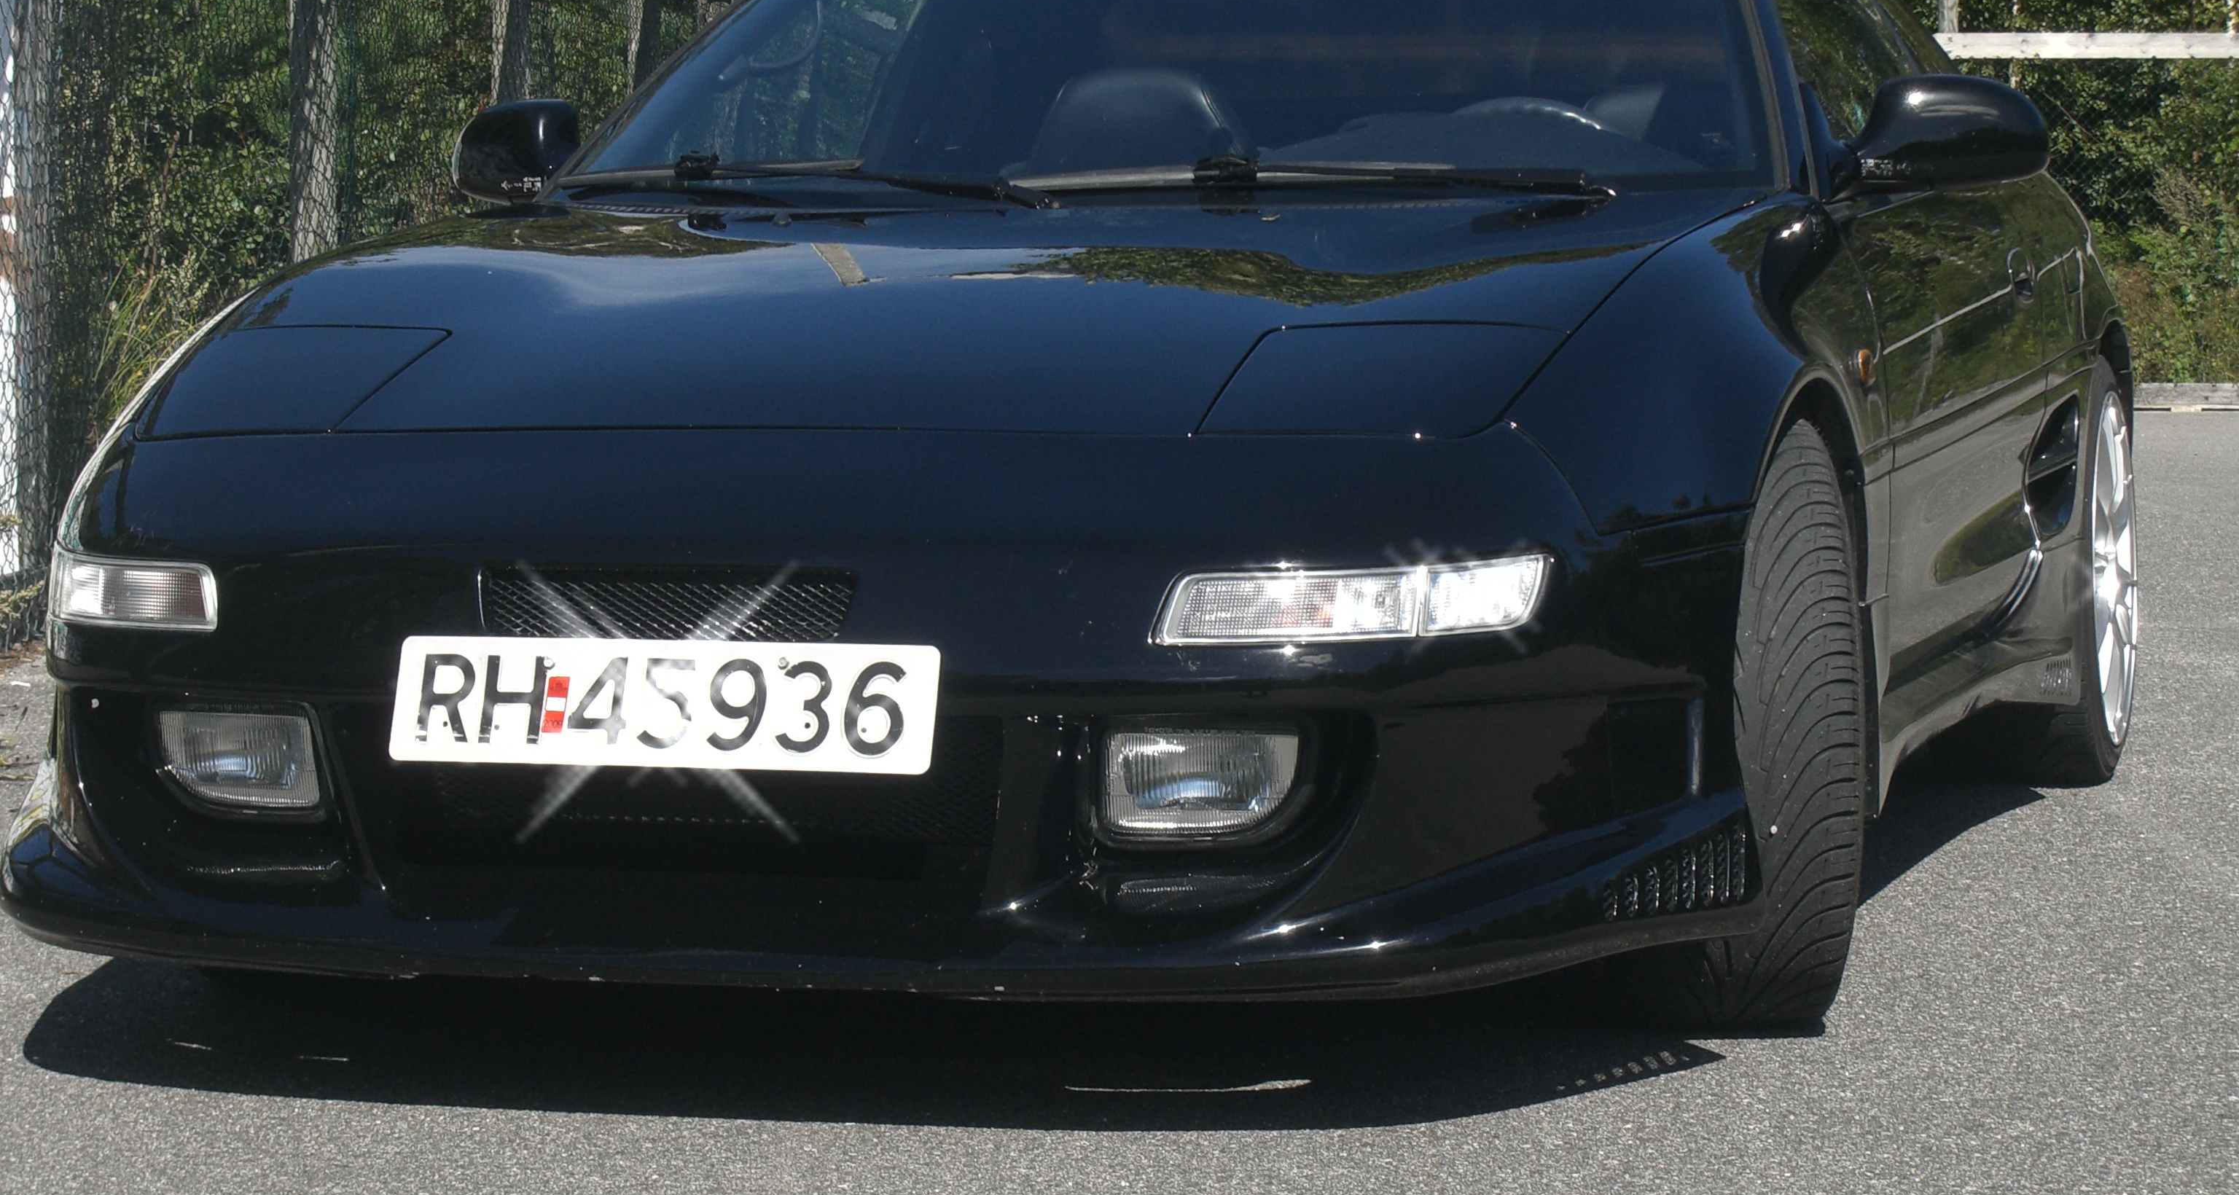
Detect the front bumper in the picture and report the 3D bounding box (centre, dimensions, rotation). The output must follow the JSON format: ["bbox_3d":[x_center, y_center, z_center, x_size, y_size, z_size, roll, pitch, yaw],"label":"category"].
[{"bbox_3d":[-0.304,0.084,4.755,1.703,0.505,0.604,1,4,19],"label":"front bumper"}]

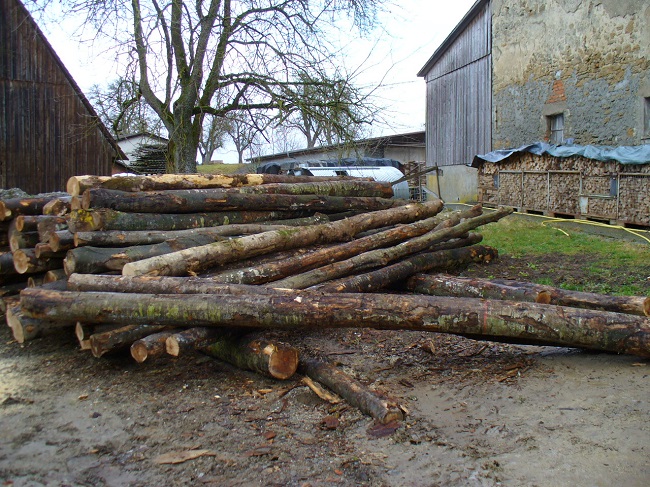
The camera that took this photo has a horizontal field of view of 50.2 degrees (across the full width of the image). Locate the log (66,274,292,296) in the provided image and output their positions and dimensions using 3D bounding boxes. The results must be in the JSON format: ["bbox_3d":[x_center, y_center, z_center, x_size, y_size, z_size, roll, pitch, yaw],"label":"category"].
[{"bbox_3d":[-1.305,0.388,6.325,2.005,0.180,0.180,2,6,-7],"label":"log"}]

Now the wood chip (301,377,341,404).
[{"bbox_3d":[-0.034,1.051,4.986,0.060,0.040,0.603,-3,7,-26],"label":"wood chip"}]

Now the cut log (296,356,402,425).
[{"bbox_3d":[0.095,1.006,4.982,0.140,0.140,1.457,-3,7,-28],"label":"cut log"}]

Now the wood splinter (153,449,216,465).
[{"bbox_3d":[-0.739,1.134,3.690,0.328,0.030,0.100,-2,7,-21],"label":"wood splinter"}]

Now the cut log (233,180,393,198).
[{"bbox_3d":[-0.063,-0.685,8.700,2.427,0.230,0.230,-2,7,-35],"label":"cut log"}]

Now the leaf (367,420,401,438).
[{"bbox_3d":[0.364,1.135,4.255,0.238,0.035,0.130,-4,7,-31],"label":"leaf"}]

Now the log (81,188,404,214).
[{"bbox_3d":[-0.759,-0.567,9.600,5.018,0.290,0.280,-2,6,-34],"label":"log"}]

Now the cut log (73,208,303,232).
[{"bbox_3d":[-1.190,-0.320,8.150,0.210,0.210,3.855,5,7,41],"label":"cut log"}]

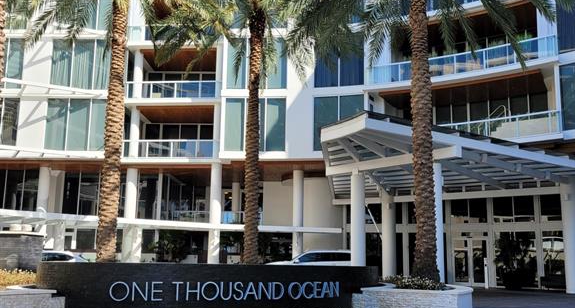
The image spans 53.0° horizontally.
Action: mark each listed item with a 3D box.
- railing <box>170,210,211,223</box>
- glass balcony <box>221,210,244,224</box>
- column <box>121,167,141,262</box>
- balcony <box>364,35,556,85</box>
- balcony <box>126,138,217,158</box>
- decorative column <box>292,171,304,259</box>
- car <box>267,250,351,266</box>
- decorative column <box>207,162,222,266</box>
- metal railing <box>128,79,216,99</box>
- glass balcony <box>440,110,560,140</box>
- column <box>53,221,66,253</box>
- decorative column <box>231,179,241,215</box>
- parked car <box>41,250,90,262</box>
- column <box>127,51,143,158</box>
[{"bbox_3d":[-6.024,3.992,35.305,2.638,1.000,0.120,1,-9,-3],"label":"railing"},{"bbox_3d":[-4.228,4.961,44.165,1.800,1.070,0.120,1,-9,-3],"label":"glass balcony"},{"bbox_3d":[-9.230,3.892,33.690,0.720,6.208,0.720,1,-9,0],"label":"column"},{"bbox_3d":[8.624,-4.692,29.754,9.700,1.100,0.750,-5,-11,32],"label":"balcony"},{"bbox_3d":[-7.044,-0.311,33.987,5.400,1.106,0.150,0,-9,5],"label":"balcony"},{"bbox_3d":[0.573,4.019,33.292,0.630,6.365,0.630,1,-9,0],"label":"decorative column"},{"bbox_3d":[1.010,5.779,28.951,4.900,1.750,1.950,0,-9,5],"label":"car"},{"bbox_3d":[-4.364,4.081,34.683,0.680,6.800,0.680,1,-9,0],"label":"decorative column"},{"bbox_3d":[-7.240,-3.925,35.567,6.000,1.080,0.120,1,-9,2],"label":"metal railing"},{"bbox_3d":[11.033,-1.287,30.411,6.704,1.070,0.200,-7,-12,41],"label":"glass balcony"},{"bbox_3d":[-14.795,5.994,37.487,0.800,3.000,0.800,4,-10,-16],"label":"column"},{"bbox_3d":[-4.060,3.827,44.653,0.630,3.100,0.630,1,-9,0],"label":"decorative column"},{"bbox_3d":[-11.539,5.258,26.971,4.600,1.630,1.850,1,-9,3],"label":"parked car"},{"bbox_3d":[-9.165,-3.052,34.941,0.550,6.729,0.550,1,-9,0],"label":"column"}]

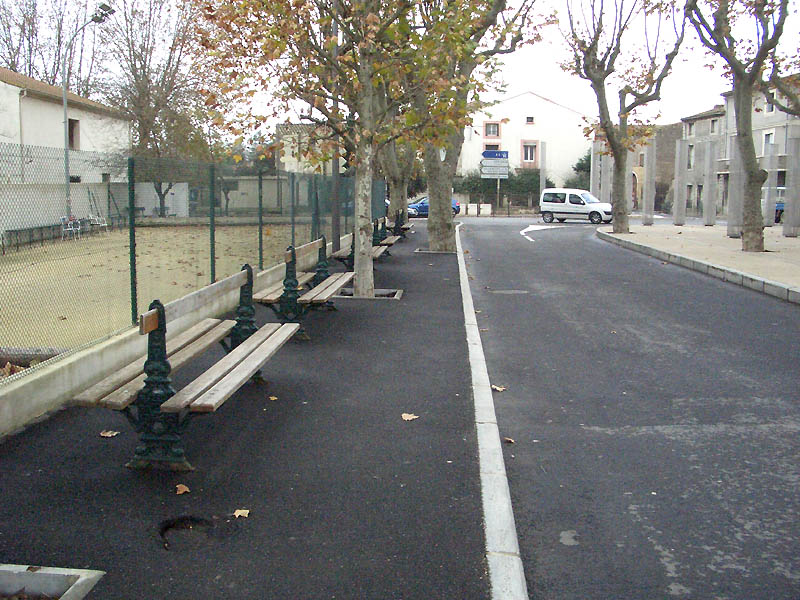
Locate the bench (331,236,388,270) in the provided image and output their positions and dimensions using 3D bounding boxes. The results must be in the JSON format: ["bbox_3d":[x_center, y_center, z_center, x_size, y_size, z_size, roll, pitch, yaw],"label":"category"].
[{"bbox_3d":[-0.704,-0.935,15.034,0.791,0.976,2.636,1,8,3],"label":"bench"}]

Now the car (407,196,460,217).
[{"bbox_3d":[1.759,-5.644,48.176,3.750,1.420,1.660,1,8,0],"label":"car"}]

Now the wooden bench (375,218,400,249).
[{"bbox_3d":[-0.457,-1.427,18.717,0.791,0.976,2.636,1,8,3],"label":"wooden bench"}]

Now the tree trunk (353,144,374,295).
[{"bbox_3d":[-0.543,-1.207,12.195,0.303,2.295,0.303,1,8,0],"label":"tree trunk"}]

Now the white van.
[{"bbox_3d":[9.223,-4.857,41.908,4.120,1.820,1.720,6,9,34],"label":"white van"}]

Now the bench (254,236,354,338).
[{"bbox_3d":[-1.073,-0.216,9.565,0.791,0.976,2.636,1,8,3],"label":"bench"}]

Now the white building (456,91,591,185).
[{"bbox_3d":[10.894,-13.453,74.336,11.942,10.014,11.000,1,8,0],"label":"white building"}]

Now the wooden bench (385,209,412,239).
[{"bbox_3d":[0.006,-2.384,25.675,0.791,0.976,2.636,1,8,3],"label":"wooden bench"}]

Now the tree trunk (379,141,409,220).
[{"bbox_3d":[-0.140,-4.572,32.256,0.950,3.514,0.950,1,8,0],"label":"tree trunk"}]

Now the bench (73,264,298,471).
[{"bbox_3d":[-1.329,0.343,5.663,0.791,0.976,2.636,1,8,3],"label":"bench"}]

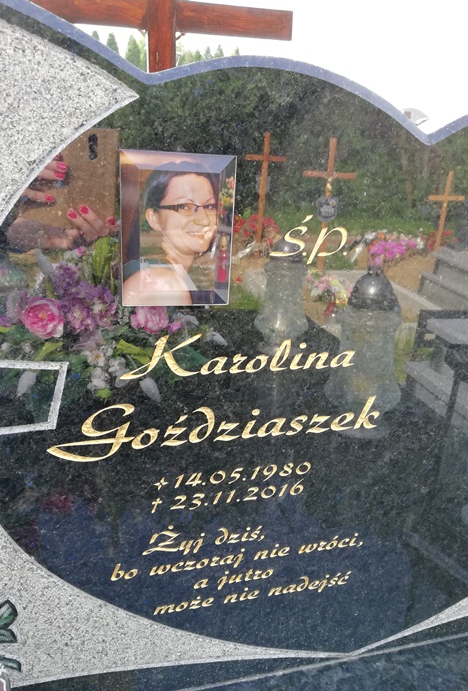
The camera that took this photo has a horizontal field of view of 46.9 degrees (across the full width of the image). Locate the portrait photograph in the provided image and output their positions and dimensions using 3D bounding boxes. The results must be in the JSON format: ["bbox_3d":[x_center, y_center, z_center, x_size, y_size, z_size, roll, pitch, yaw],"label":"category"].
[{"bbox_3d":[-0.045,-0.091,0.436,0.090,0.121,0.009,-2,21,-14],"label":"portrait photograph"}]

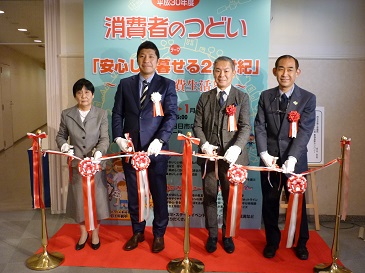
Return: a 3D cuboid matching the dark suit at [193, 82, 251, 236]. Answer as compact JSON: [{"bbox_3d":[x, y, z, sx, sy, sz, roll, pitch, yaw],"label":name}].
[{"bbox_3d":[0.329,0.240,3.020,0.487,1.336,0.400,2,9,6],"label":"dark suit"}]

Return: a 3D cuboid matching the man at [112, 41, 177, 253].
[{"bbox_3d":[-0.325,0.112,2.971,0.543,1.809,0.470,2,9,6],"label":"man"}]

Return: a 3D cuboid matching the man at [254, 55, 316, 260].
[{"bbox_3d":[0.843,0.194,2.907,0.510,1.706,0.470,4,9,18],"label":"man"}]

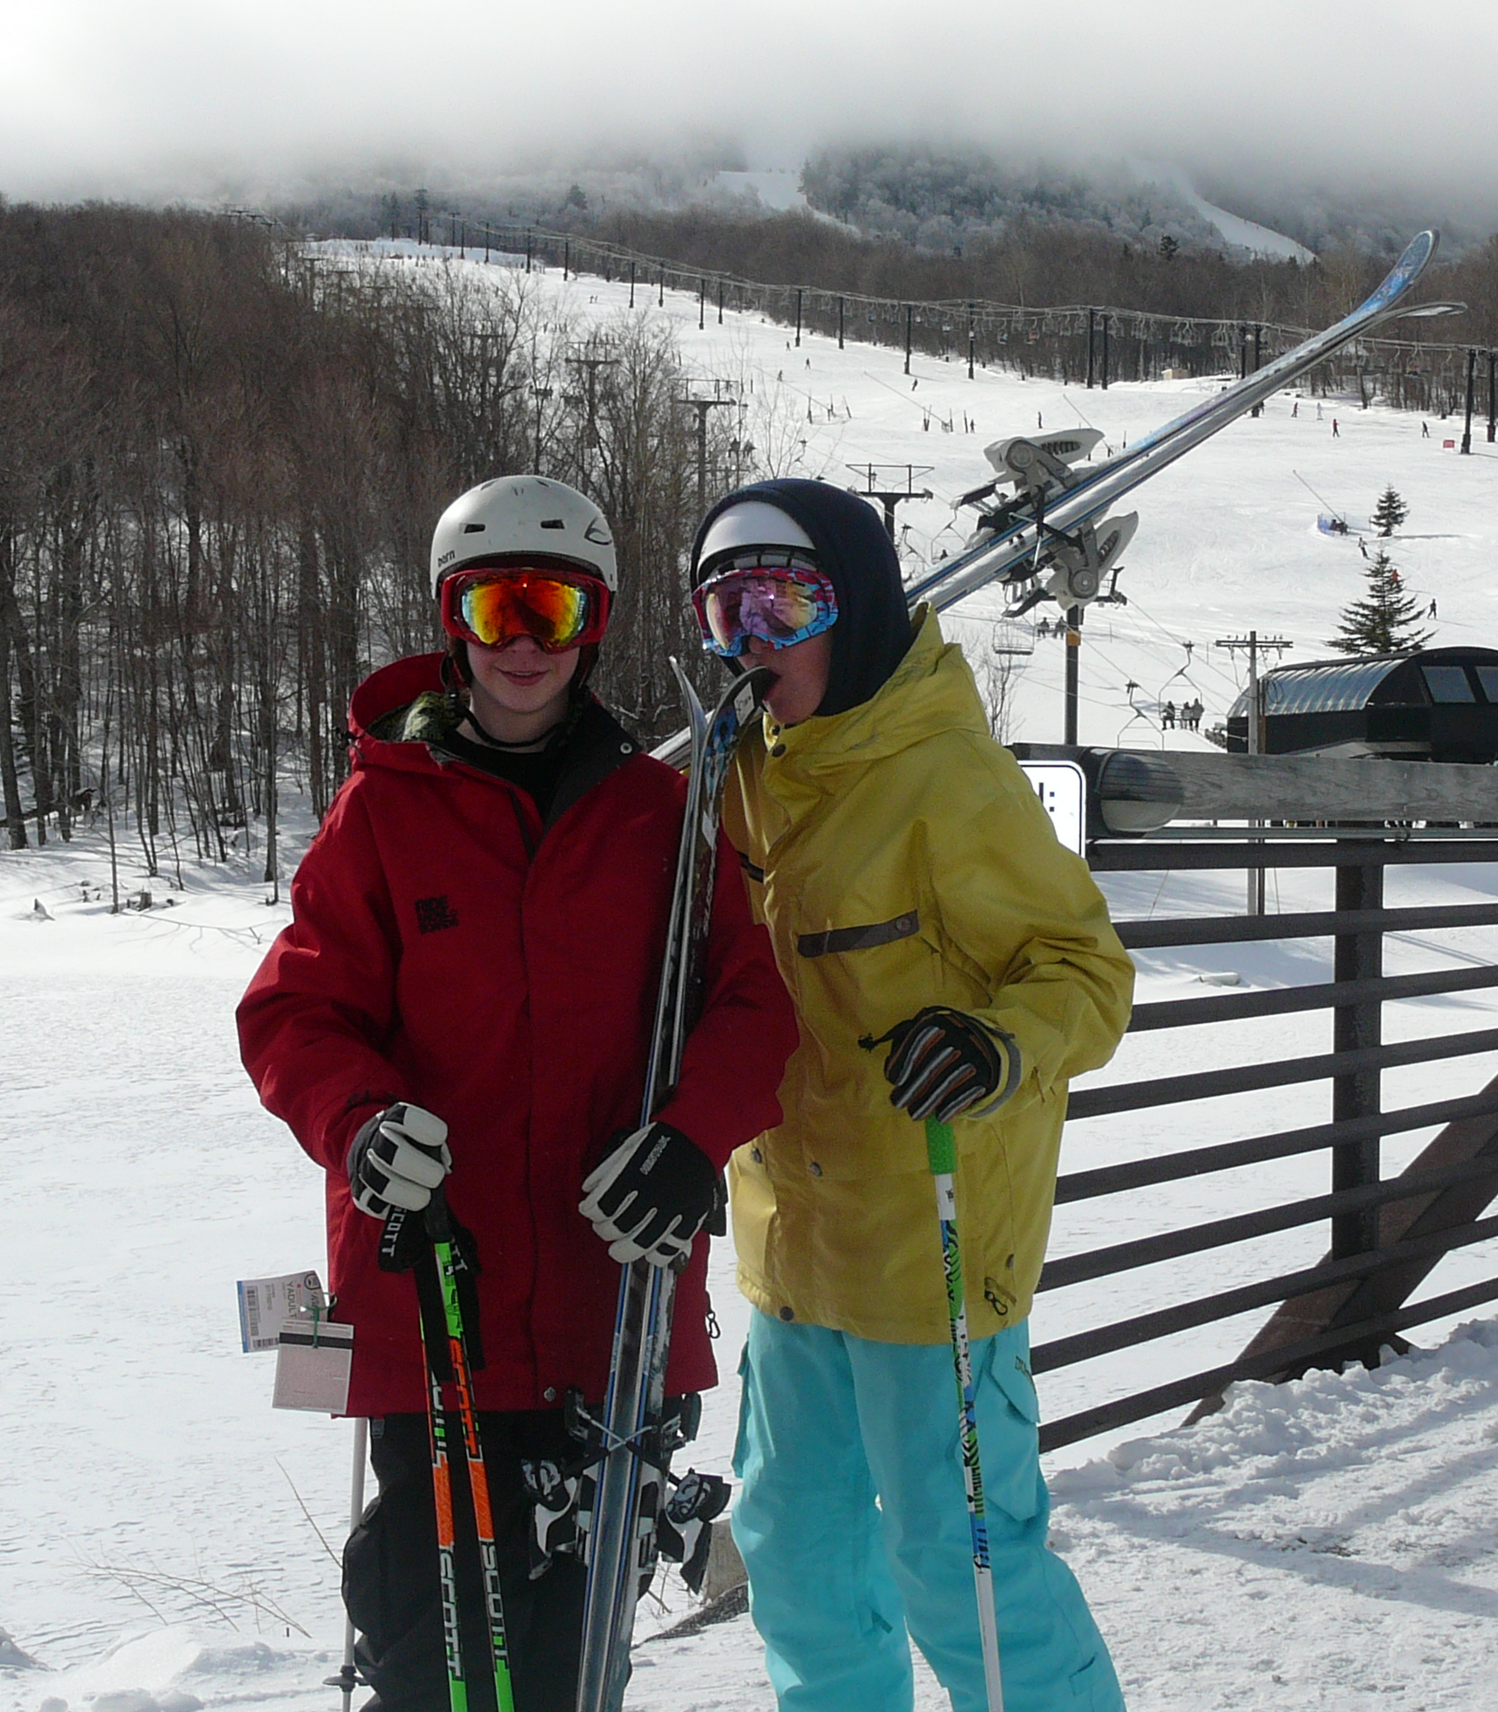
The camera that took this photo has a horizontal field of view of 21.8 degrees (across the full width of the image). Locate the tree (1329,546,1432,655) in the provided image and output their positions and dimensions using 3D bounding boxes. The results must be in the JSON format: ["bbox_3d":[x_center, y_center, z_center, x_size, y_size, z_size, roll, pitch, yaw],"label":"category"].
[{"bbox_3d":[29.200,-9.600,180.000,5.500,9.000,5.500,0,1,0],"label":"tree"}]

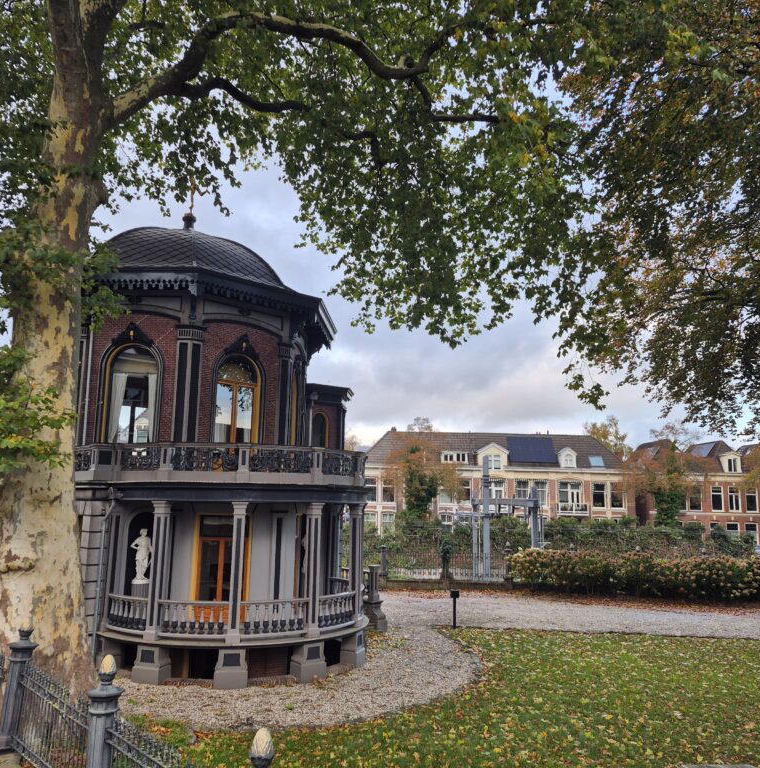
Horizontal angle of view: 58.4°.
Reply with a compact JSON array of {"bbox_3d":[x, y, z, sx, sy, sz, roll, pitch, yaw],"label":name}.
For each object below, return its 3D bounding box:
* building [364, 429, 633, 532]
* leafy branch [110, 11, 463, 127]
[{"bbox_3d":[10.405,10.205,66.278,25.790,11.220,9.000,1,-10,2],"label":"building"},{"bbox_3d":[-1.637,-5.591,11.973,6.200,2.230,1.800,1,-10,0],"label":"leafy branch"}]

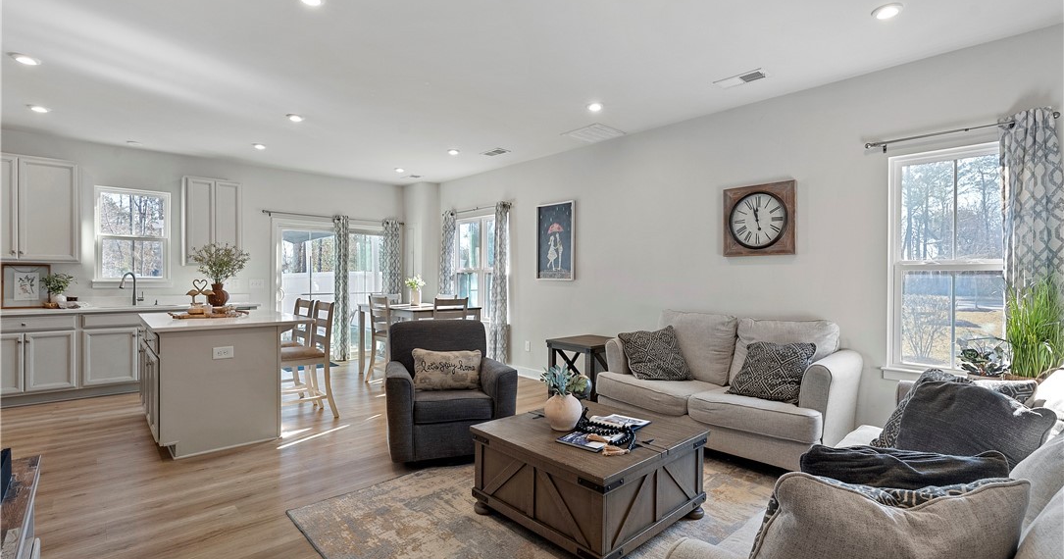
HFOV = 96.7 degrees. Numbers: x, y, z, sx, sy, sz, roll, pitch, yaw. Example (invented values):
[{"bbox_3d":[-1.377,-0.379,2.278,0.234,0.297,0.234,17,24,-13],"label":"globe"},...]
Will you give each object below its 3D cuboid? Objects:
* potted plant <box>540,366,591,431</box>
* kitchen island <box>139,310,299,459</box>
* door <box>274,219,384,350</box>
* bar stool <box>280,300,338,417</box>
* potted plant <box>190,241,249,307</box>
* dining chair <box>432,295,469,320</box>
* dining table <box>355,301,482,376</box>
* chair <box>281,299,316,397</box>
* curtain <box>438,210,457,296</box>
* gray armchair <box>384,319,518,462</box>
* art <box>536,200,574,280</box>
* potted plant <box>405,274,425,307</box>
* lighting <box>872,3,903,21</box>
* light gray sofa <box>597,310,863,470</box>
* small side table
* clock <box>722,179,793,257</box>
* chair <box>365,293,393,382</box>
[{"bbox_3d":[0.178,0.635,2.570,0.260,0.335,0.250,0,0,0],"label":"potted plant"},{"bbox_3d":[-2.699,0.776,4.098,1.030,0.914,1.660,0,0,-43],"label":"kitchen island"},{"bbox_3d":[-2.865,0.180,7.080,1.880,2.070,0.130,0,0,-43],"label":"door"},{"bbox_3d":[-2.096,0.732,4.295,0.540,1.045,0.440,0,0,-42],"label":"bar stool"},{"bbox_3d":[-2.869,-0.038,4.350,0.480,0.570,0.440,0,0,-42],"label":"potted plant"},{"bbox_3d":[-1.027,0.722,5.298,0.460,1.030,0.540,0,0,-43],"label":"dining chair"},{"bbox_3d":[-1.458,0.778,5.910,0.870,0.907,1.530,0,0,-43],"label":"dining table"},{"bbox_3d":[-2.426,0.718,4.610,0.530,1.030,0.450,0,1,-42],"label":"chair"},{"bbox_3d":[-1.258,0.057,7.064,0.130,2.130,0.420,0,0,-43],"label":"curtain"},{"bbox_3d":[-0.654,0.804,3.658,0.880,0.920,0.870,0,0,-17],"label":"gray armchair"},{"bbox_3d":[0.278,-0.445,5.612,0.035,0.910,0.620,0,1,-42],"label":"art"},{"bbox_3d":[-1.451,0.135,5.896,0.210,0.385,0.230,0,0,0],"label":"potted plant"},{"bbox_3d":[1.945,-1.456,2.592,0.180,0.030,0.180,0,0,-42],"label":"lighting"},{"bbox_3d":[1.440,0.783,3.627,0.920,0.980,1.670,0,1,-42],"label":"light gray sofa"},{"bbox_3d":[0.575,0.923,4.644,0.670,0.649,0.580,0,0,-43],"label":"small side table"},{"bbox_3d":[1.860,-0.481,3.867,0.060,0.575,0.575,0,1,-42],"label":"clock"},{"bbox_3d":[-1.634,0.714,5.700,0.530,1.030,0.450,0,1,-42],"label":"chair"}]

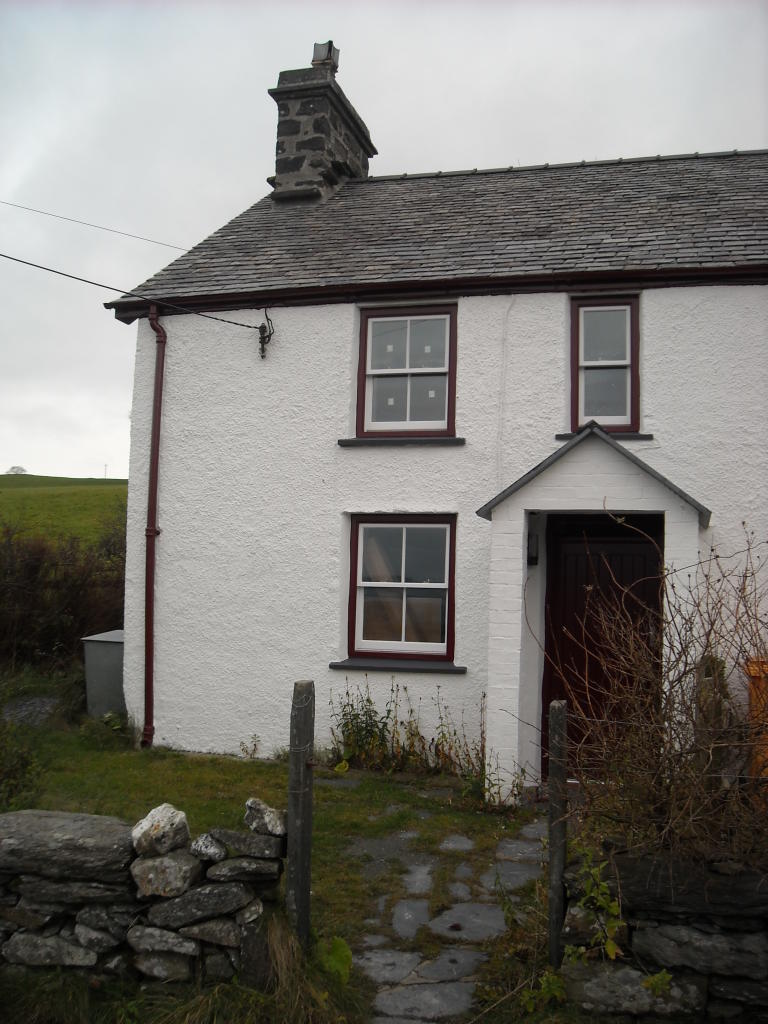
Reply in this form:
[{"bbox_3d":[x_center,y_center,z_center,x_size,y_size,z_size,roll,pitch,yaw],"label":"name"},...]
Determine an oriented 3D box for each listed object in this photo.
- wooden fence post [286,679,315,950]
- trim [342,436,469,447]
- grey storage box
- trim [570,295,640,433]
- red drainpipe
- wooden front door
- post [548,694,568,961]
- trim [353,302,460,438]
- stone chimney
[{"bbox_3d":[-0.363,1.318,4.500,0.097,1.161,0.097,0,-4,16],"label":"wooden fence post"},{"bbox_3d":[0.171,-0.582,8.863,1.118,0.064,0.180,0,-4,16],"label":"trim"},{"bbox_3d":[-2.552,1.719,10.603,0.840,0.919,0.660,0,-4,16],"label":"grey storage box"},{"bbox_3d":[1.841,-1.219,8.616,0.561,1.144,0.090,0,-4,16],"label":"trim"},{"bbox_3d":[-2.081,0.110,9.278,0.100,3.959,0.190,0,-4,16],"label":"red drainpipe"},{"bbox_3d":[1.807,1.111,8.523,0.955,2.191,0.080,0,-4,16],"label":"wooden front door"},{"bbox_3d":[0.739,1.366,4.400,0.073,1.127,0.073,0,-4,16],"label":"post"},{"bbox_3d":[0.212,-1.213,9.067,0.874,1.149,0.090,0,-4,16],"label":"trim"},{"bbox_3d":[-0.791,-4.928,13.452,0.820,2.400,1.800,0,-4,16],"label":"stone chimney"}]

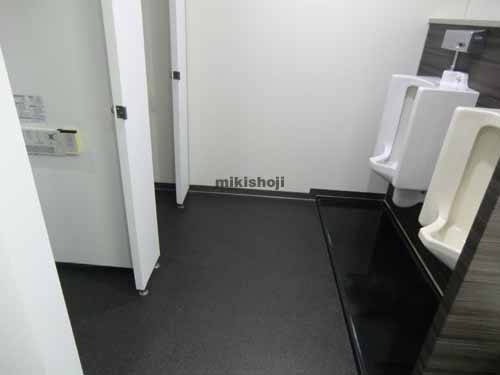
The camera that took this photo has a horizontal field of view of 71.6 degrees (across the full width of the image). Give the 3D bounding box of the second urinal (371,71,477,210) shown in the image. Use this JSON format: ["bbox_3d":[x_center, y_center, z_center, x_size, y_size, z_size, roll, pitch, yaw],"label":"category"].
[{"bbox_3d":[0.868,-0.227,1.948,0.347,0.720,0.405,5,27,1],"label":"second urinal"}]

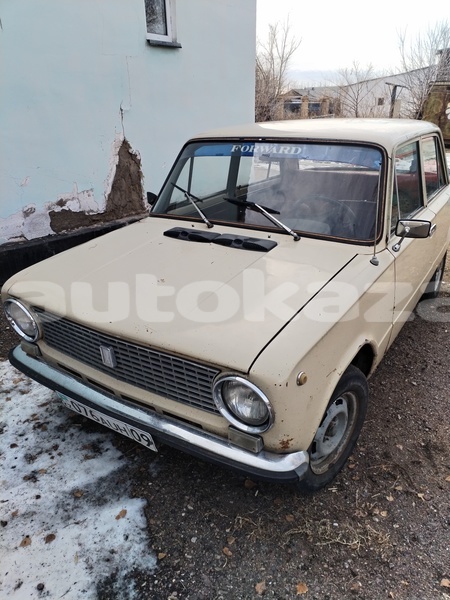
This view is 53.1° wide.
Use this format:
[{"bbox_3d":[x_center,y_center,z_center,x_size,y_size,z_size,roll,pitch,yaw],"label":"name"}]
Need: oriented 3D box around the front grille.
[{"bbox_3d":[-0.418,0.226,1.753,0.955,0.185,0.050,14,27,30],"label":"front grille"}]

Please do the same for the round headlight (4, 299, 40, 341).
[{"bbox_3d":[-0.901,0.089,2.041,0.212,0.212,0.080,14,27,30],"label":"round headlight"}]

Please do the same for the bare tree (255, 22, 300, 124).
[{"bbox_3d":[1.877,-7.929,17.183,2.300,4.575,2.300,2,22,5],"label":"bare tree"}]

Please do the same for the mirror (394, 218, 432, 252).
[{"bbox_3d":[0.862,-0.297,2.077,0.160,0.130,0.090,8,24,20],"label":"mirror"}]

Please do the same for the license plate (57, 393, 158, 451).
[{"bbox_3d":[-0.475,0.470,1.773,0.520,0.112,0.012,13,44,31],"label":"license plate"}]

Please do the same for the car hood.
[{"bbox_3d":[-0.161,-0.118,2.044,1.240,0.195,1.030,14,27,30],"label":"car hood"}]

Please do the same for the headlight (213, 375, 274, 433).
[{"bbox_3d":[0.067,0.327,1.433,0.213,0.213,0.090,14,30,30],"label":"headlight"}]

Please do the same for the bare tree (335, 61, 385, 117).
[{"bbox_3d":[5.583,-7.895,18.642,2.100,3.357,2.100,6,23,14],"label":"bare tree"}]

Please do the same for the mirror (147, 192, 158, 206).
[{"bbox_3d":[-0.445,-0.635,2.869,0.150,0.110,0.080,20,30,40],"label":"mirror"}]

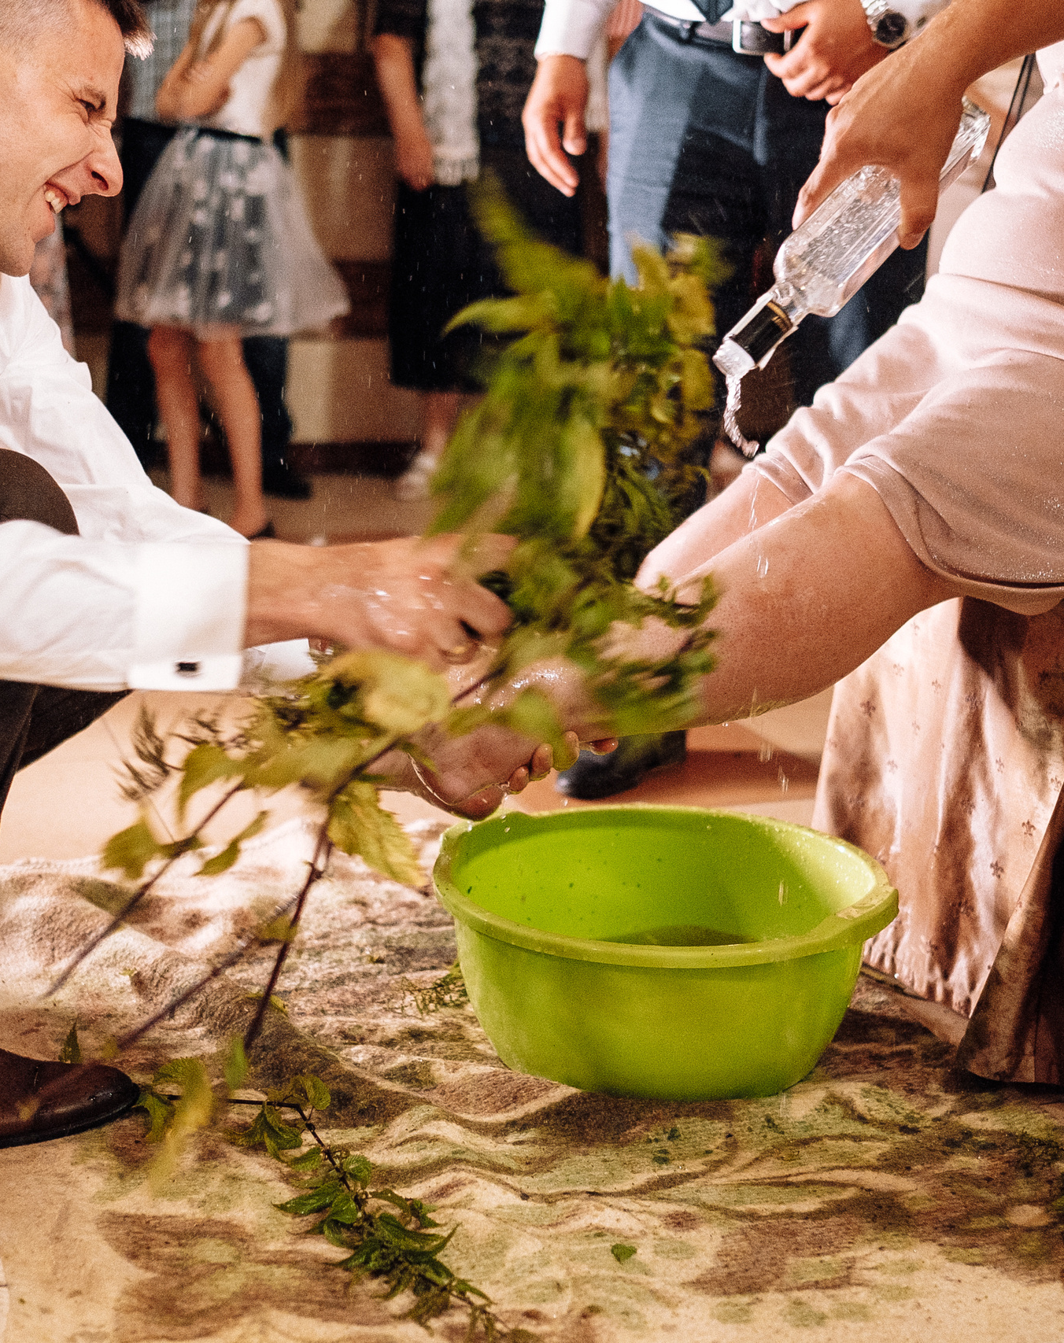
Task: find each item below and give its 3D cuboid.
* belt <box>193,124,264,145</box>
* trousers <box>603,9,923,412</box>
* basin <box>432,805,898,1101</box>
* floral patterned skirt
[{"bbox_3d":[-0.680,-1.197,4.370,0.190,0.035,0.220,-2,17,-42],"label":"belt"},{"bbox_3d":[0.291,-0.360,2.540,0.420,0.960,0.270,2,13,4],"label":"trousers"},{"bbox_3d":[0.117,0.251,1.729,0.410,0.160,0.390,1,13,0],"label":"basin"},{"bbox_3d":[-0.677,-0.984,4.400,0.480,0.460,0.480,1,13,0],"label":"floral patterned skirt"}]

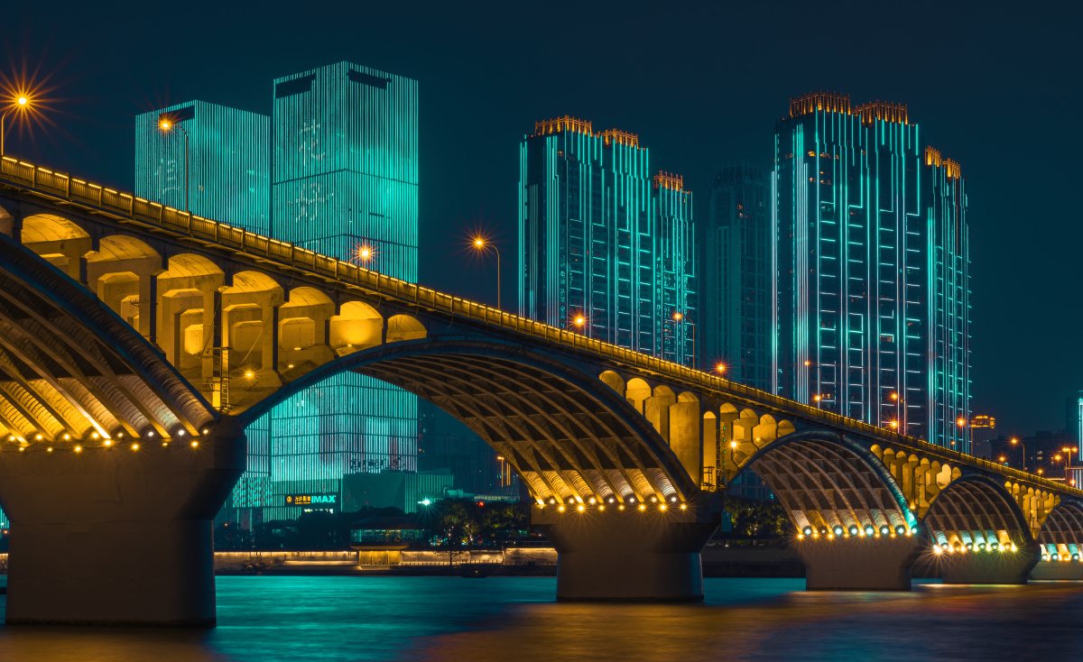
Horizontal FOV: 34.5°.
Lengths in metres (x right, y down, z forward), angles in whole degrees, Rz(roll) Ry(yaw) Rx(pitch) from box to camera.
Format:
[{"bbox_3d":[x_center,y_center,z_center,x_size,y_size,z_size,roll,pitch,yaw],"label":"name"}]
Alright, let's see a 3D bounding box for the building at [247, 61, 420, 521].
[{"bbox_3d":[-82.090,-7.530,736.510,42.000,201.700,40.300,-7,-10,42],"label":"building"}]

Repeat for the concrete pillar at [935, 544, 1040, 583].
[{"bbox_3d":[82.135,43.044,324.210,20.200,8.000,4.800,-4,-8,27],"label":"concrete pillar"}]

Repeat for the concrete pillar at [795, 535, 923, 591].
[{"bbox_3d":[45.150,33.380,251.550,18.000,8.050,5.000,-4,-9,27],"label":"concrete pillar"}]

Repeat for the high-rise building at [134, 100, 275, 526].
[{"bbox_3d":[-155.570,-0.428,806.070,44.000,199.746,44.000,-6,-9,41],"label":"high-rise building"}]

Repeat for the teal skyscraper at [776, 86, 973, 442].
[{"bbox_3d":[115.790,-0.690,614.790,58.340,155.950,32.000,5,-9,-33],"label":"teal skyscraper"}]

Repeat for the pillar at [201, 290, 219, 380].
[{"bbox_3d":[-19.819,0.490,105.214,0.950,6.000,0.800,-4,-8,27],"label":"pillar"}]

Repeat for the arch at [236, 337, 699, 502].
[{"bbox_3d":[-9.645,7.637,145.163,19.000,10.800,76.000,-4,-8,27],"label":"arch"}]

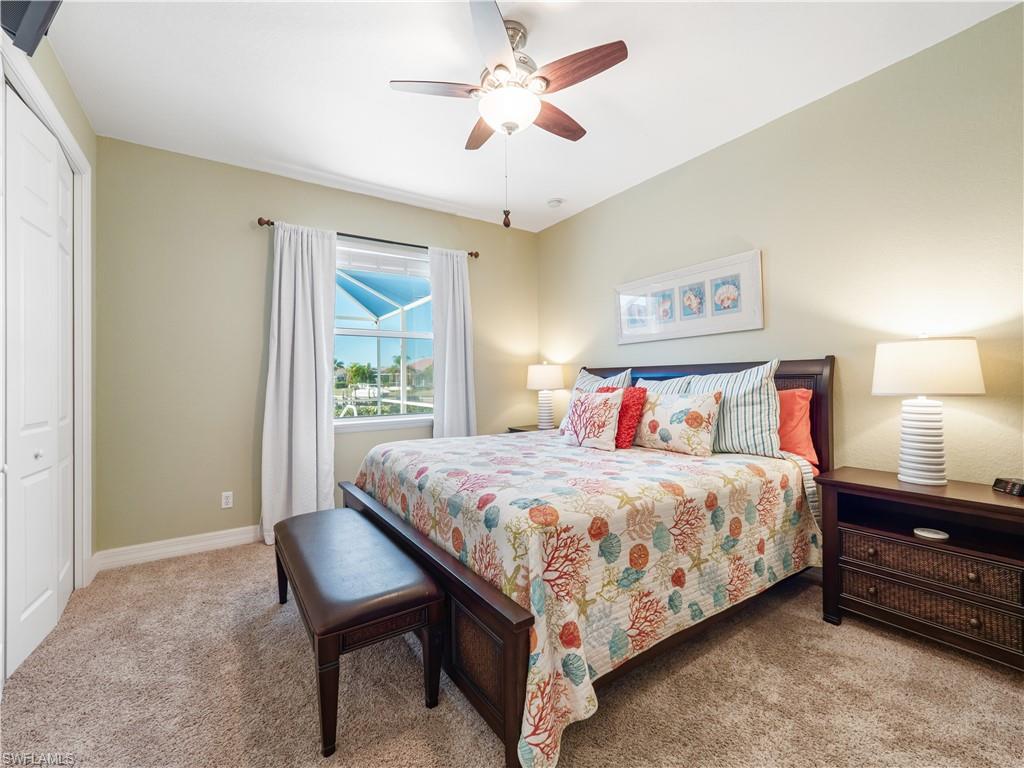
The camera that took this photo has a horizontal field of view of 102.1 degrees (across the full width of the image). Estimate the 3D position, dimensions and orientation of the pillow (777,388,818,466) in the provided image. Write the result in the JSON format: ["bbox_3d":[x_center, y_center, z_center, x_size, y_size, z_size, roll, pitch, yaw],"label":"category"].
[{"bbox_3d":[1.484,0.245,2.574,0.170,0.460,0.660,16,-9,-34],"label":"pillow"}]

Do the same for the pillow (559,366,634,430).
[{"bbox_3d":[0.692,0.145,3.497,0.180,0.580,0.570,29,-16,-32],"label":"pillow"}]

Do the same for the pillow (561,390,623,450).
[{"bbox_3d":[0.603,0.245,3.013,0.160,0.440,0.460,17,-10,-34],"label":"pillow"}]

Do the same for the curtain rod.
[{"bbox_3d":[-1.124,-1.260,3.643,1.900,0.055,0.090,0,0,-32],"label":"curtain rod"}]

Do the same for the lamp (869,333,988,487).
[{"bbox_3d":[1.980,0.127,2.000,0.390,0.710,0.390,0,0,-35],"label":"lamp"}]

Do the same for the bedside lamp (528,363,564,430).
[{"bbox_3d":[0.344,0.127,4.327,0.390,0.710,0.390,0,0,0],"label":"bedside lamp"}]

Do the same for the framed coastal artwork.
[{"bbox_3d":[1.314,-0.620,3.279,0.030,0.530,1.250,0,0,-35],"label":"framed coastal artwork"}]

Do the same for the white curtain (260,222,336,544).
[{"bbox_3d":[-1.665,-0.025,3.265,0.540,2.460,0.140,0,0,-32],"label":"white curtain"}]

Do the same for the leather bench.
[{"bbox_3d":[-0.788,0.960,1.914,0.430,0.500,1.200,0,0,-35],"label":"leather bench"}]

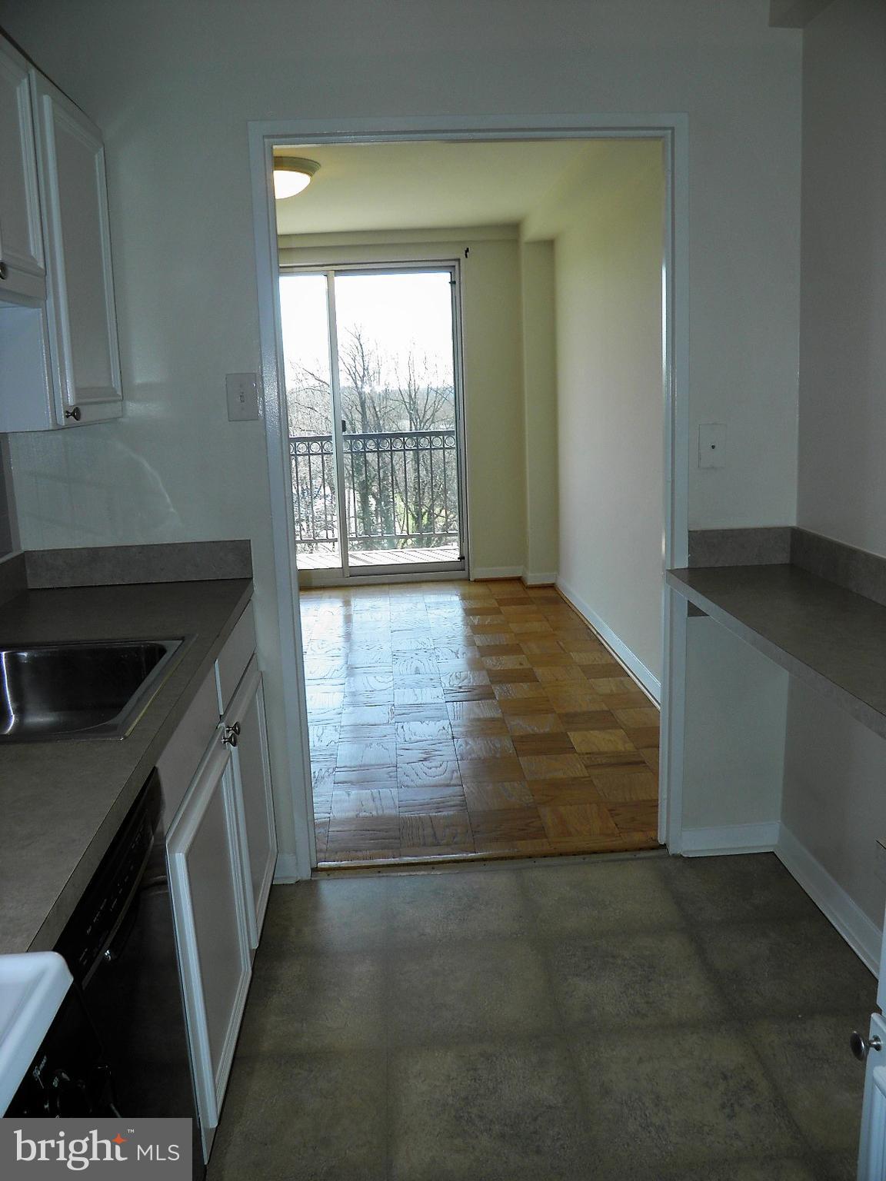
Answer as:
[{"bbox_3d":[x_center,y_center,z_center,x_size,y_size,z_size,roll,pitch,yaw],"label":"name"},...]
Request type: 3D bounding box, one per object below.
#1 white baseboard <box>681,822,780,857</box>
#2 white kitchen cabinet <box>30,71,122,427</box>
[{"bbox_3d":[0.853,0.740,2.818,0.291,0.087,0.016,-3,12,-3],"label":"white baseboard"},{"bbox_3d":[-0.976,-0.732,2.168,0.317,0.698,0.479,-3,12,-3],"label":"white kitchen cabinet"}]

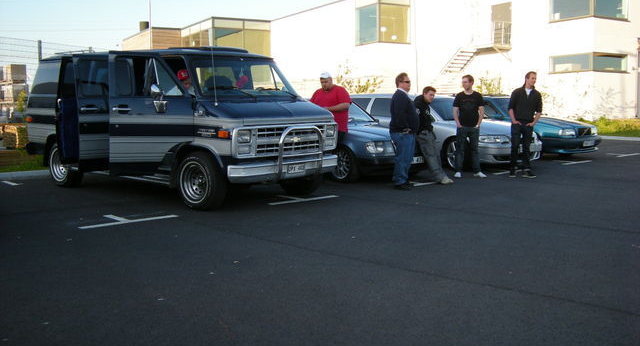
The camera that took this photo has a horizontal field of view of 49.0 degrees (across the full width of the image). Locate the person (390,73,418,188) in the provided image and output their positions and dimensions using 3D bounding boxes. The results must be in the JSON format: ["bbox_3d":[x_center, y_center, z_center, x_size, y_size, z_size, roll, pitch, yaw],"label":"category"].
[{"bbox_3d":[1.274,-0.634,10.515,0.420,1.750,0.540,2,7,16],"label":"person"}]

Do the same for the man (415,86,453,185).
[{"bbox_3d":[1.834,-0.615,11.221,0.600,1.550,0.500,4,8,32],"label":"man"}]

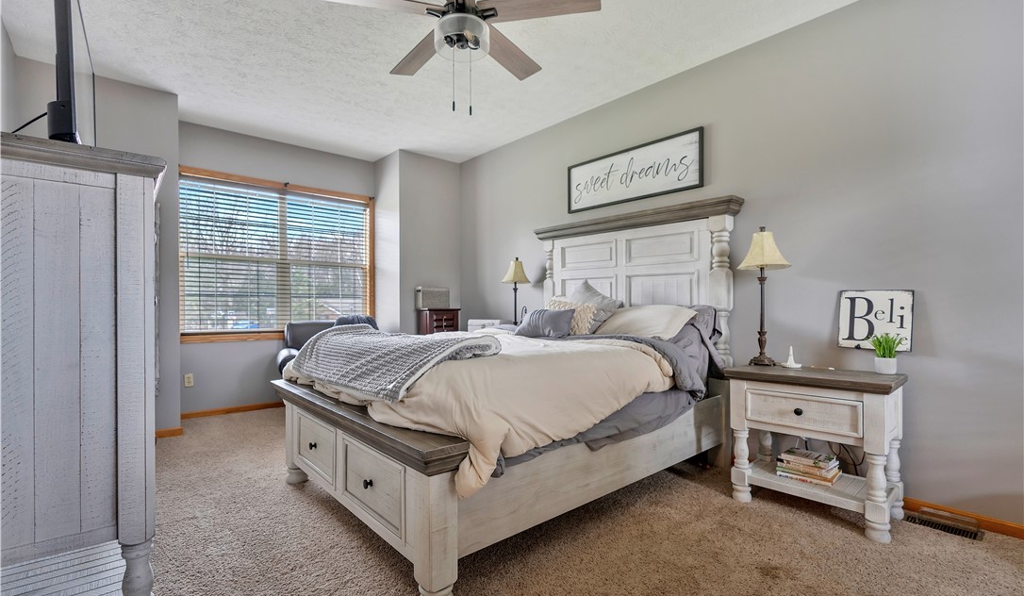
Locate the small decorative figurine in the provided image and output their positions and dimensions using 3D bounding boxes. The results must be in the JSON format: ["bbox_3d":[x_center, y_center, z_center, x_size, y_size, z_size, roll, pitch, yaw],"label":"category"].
[{"bbox_3d":[1.552,0.327,2.527,0.090,0.120,0.100,1,-2,-42],"label":"small decorative figurine"}]

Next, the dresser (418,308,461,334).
[{"bbox_3d":[-0.802,0.625,5.004,0.420,1.020,0.260,1,-2,-42],"label":"dresser"}]

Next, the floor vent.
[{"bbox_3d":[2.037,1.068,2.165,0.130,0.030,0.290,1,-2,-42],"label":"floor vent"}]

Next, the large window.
[{"bbox_3d":[-2.348,-0.385,4.769,1.930,1.635,0.080,1,-2,-42],"label":"large window"}]

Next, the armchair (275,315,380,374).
[{"bbox_3d":[-1.780,0.672,4.507,0.950,0.900,0.920,1,-1,-33],"label":"armchair"}]

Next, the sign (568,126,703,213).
[{"bbox_3d":[0.928,-0.981,3.653,0.030,0.415,1.240,1,-2,-42],"label":"sign"}]

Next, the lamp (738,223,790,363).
[{"bbox_3d":[1.457,-0.013,2.642,0.270,0.800,0.270,1,-2,-42],"label":"lamp"}]

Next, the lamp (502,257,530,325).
[{"bbox_3d":[0.044,0.025,4.266,0.270,0.800,0.270,0,-1,0],"label":"lamp"}]

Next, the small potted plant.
[{"bbox_3d":[1.857,0.280,2.247,0.140,0.200,0.145,1,-2,-42],"label":"small potted plant"}]

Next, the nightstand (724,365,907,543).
[{"bbox_3d":[1.559,0.735,2.355,0.460,0.695,0.700,1,-2,-42],"label":"nightstand"}]

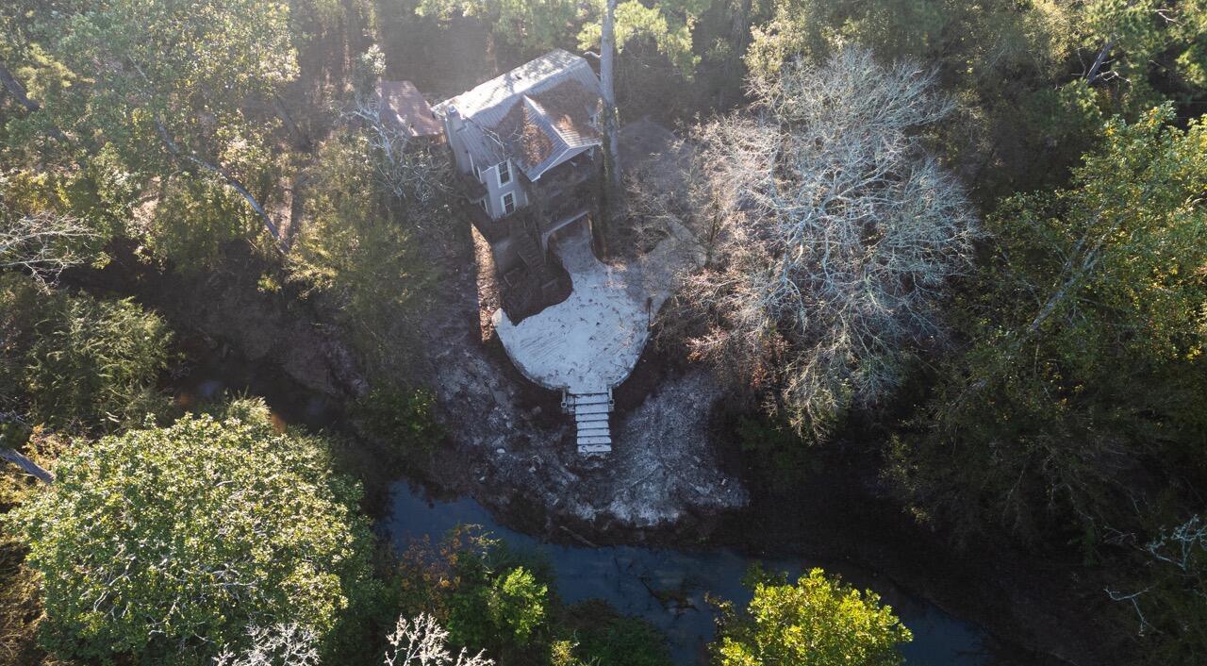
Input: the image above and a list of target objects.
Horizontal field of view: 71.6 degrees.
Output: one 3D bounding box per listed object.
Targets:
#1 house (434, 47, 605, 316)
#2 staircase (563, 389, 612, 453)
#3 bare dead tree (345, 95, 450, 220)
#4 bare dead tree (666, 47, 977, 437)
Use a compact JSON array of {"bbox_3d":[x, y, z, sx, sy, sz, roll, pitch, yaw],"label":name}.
[{"bbox_3d":[-4.102,-9.668,49.902,9.473,10.742,7.812,-29,64,-16],"label":"house"},{"bbox_3d":[-0.684,5.156,48.324,2.441,1.855,3.418,-3,60,-1],"label":"staircase"},{"bbox_3d":[-12.451,-10.254,51.660,6.152,8.594,6.836,0,60,0],"label":"bare dead tree"},{"bbox_3d":[11.035,-4.883,44.531,15.234,15.430,18.555,0,60,0],"label":"bare dead tree"}]

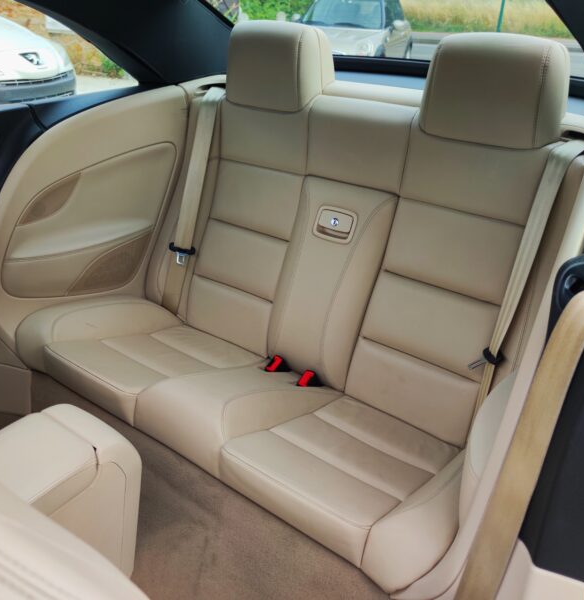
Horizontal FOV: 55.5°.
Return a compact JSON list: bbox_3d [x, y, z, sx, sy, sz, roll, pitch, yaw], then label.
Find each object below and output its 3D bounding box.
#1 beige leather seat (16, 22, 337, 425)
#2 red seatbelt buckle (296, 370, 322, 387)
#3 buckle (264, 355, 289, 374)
[{"bbox_3d":[-0.247,-0.238,1.325,0.389,0.777,0.748,20,32,31],"label":"beige leather seat"},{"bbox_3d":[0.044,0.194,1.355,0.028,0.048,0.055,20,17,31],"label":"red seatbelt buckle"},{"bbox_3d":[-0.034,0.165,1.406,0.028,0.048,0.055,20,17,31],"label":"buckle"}]

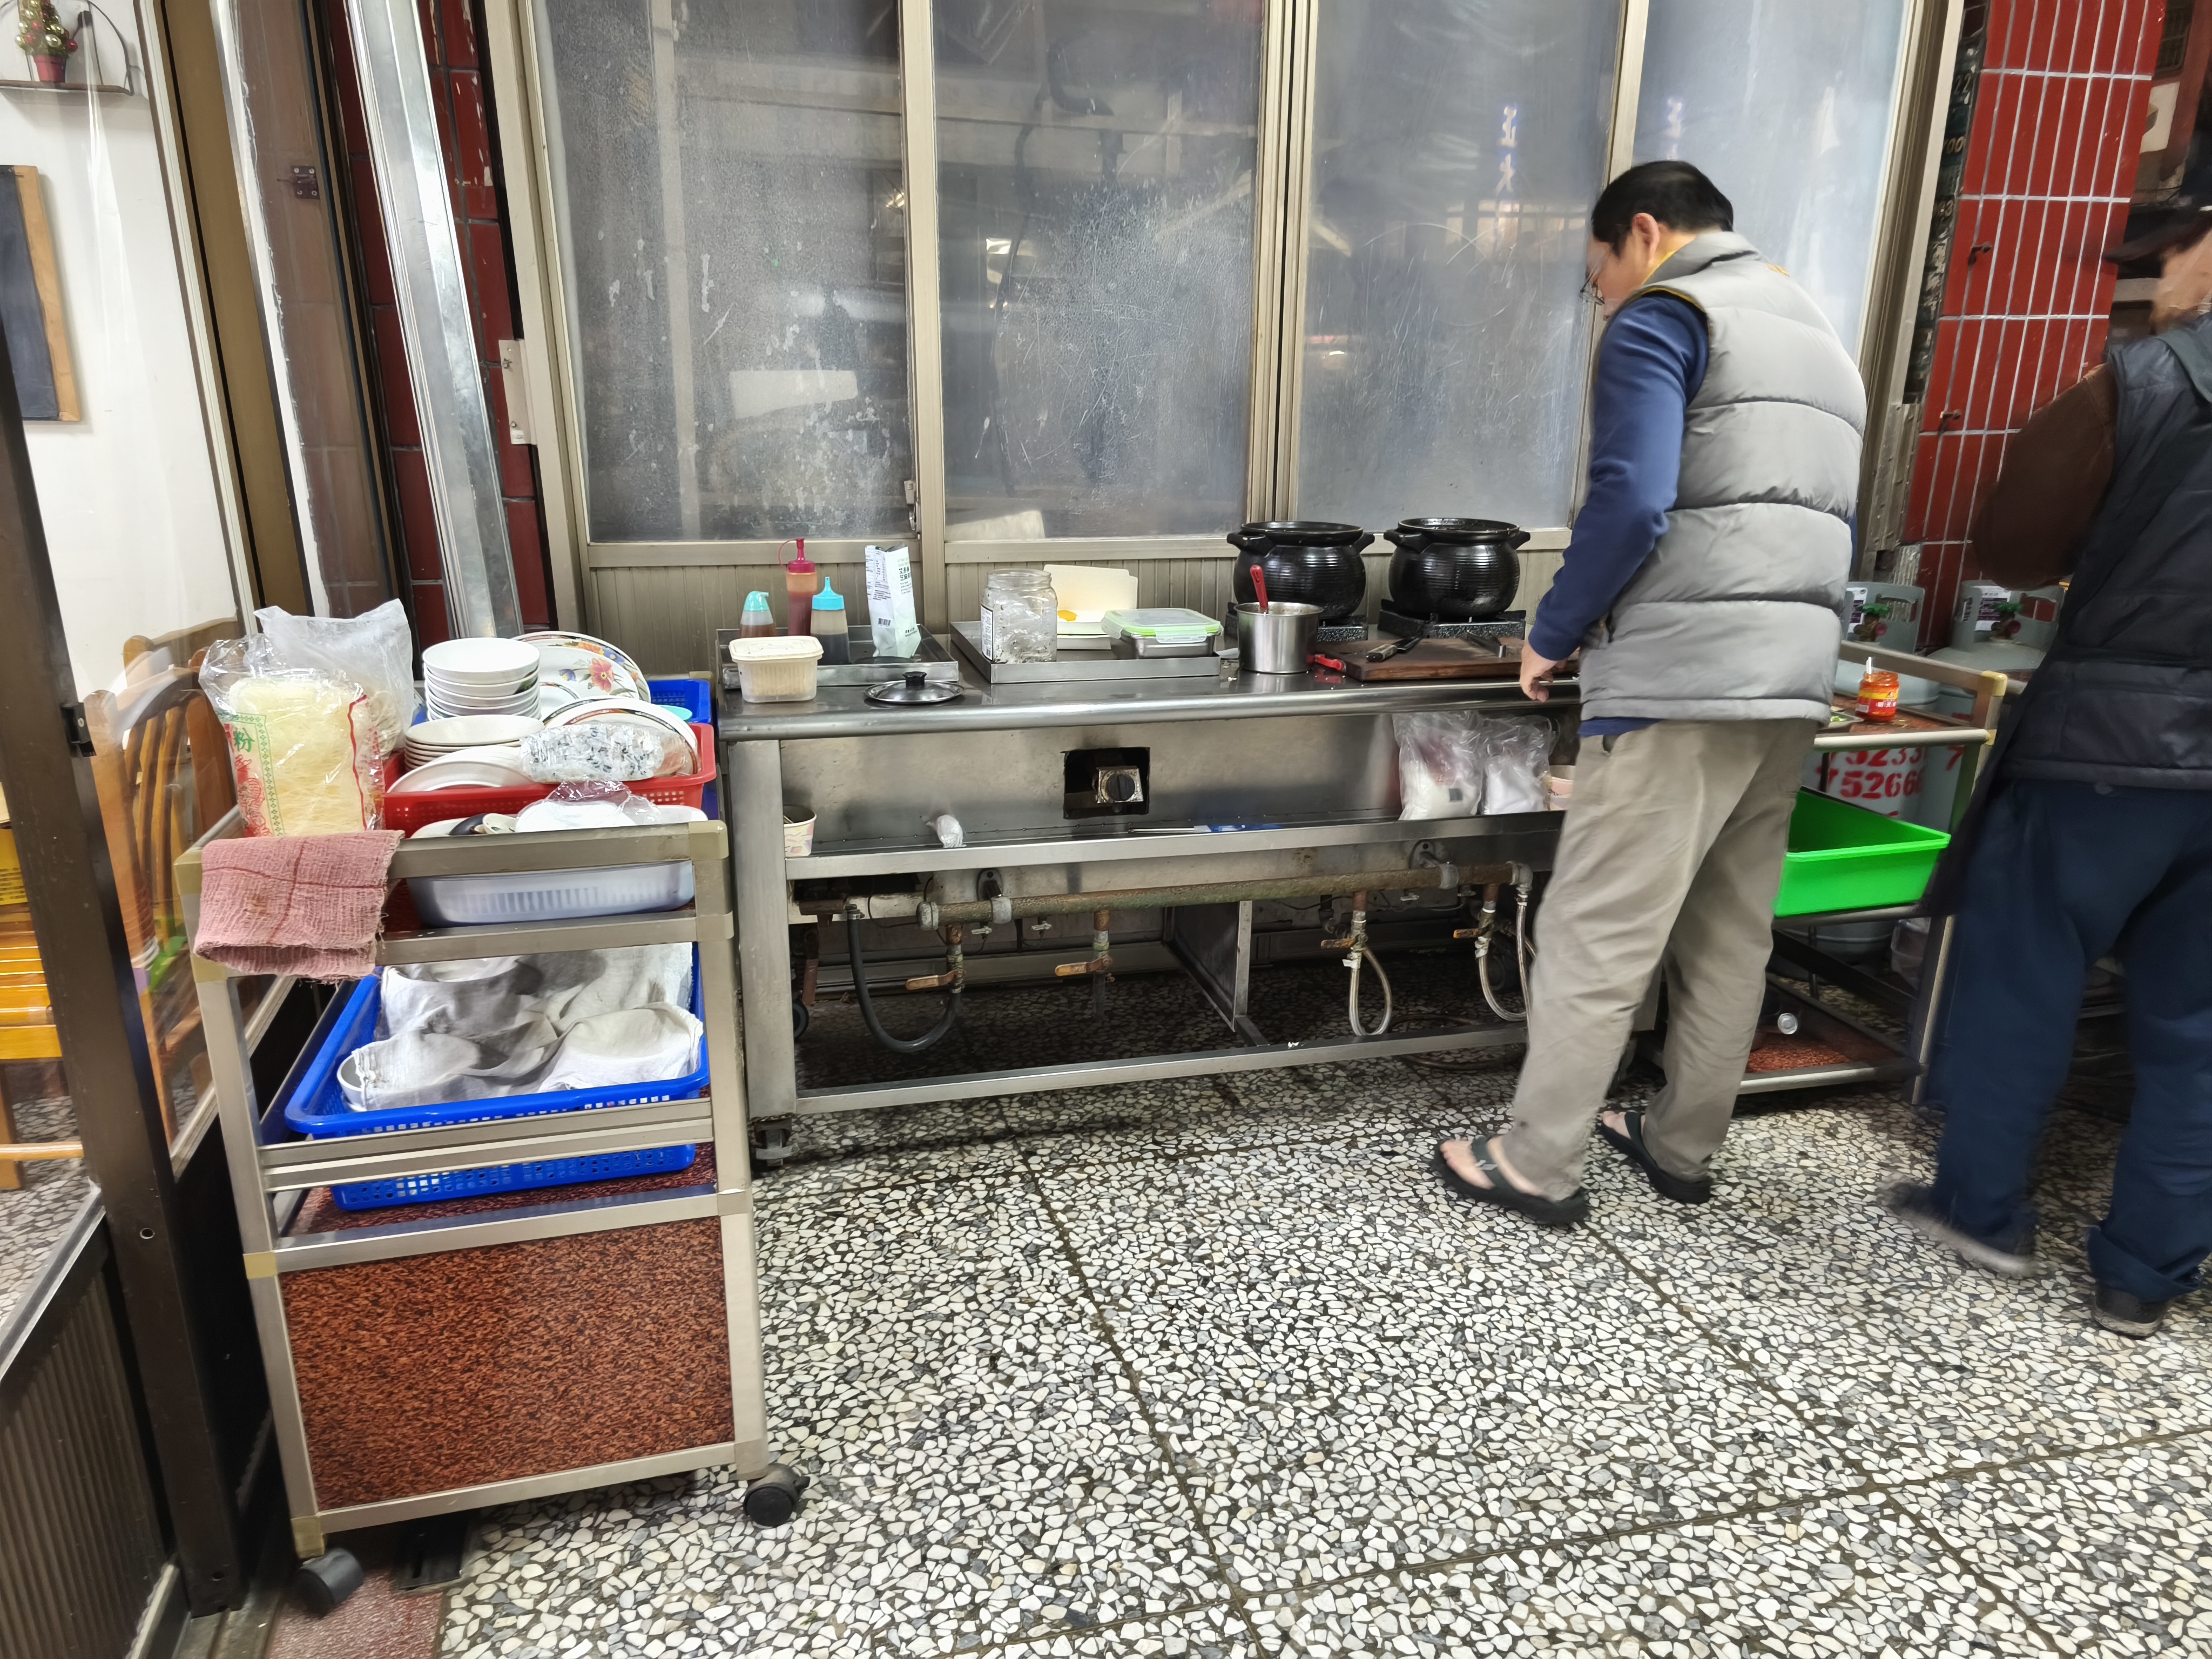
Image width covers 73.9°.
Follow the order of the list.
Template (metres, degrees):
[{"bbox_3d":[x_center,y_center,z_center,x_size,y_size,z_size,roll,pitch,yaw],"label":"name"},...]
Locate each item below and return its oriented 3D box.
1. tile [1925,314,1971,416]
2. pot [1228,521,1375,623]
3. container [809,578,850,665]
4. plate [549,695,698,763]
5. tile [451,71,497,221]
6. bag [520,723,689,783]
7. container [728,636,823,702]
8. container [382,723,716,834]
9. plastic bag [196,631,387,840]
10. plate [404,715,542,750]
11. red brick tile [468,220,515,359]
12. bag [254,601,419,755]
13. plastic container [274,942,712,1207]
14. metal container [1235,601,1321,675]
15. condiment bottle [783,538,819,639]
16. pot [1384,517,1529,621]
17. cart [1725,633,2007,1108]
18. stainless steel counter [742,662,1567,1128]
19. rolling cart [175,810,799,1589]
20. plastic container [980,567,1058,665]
[{"bbox_3d":[1.889,-1.027,3.334,0.052,0.238,0.014,-4,18,-14],"label":"tile"},{"bbox_3d":[0.397,-0.524,3.006,0.315,0.188,0.272,-4,18,-14],"label":"pot"},{"bbox_3d":[-0.488,-0.362,2.596,0.066,0.160,0.066,-4,18,-12],"label":"container"},{"bbox_3d":[-0.599,-0.070,1.775,0.210,0.027,0.210,-6,56,-18],"label":"plate"},{"bbox_3d":[-1.103,-1.192,2.569,0.047,0.232,0.015,-3,18,-11],"label":"tile"},{"bbox_3d":[-0.574,-0.088,1.679,0.185,0.070,0.100,-4,18,-14],"label":"bag"},{"bbox_3d":[-0.546,-0.267,2.439,0.148,0.085,0.150,-4,18,-12],"label":"container"},{"bbox_3d":[-0.649,-0.033,1.752,0.370,0.110,0.260,-4,18,-14],"label":"container"},{"bbox_3d":[-0.797,-0.051,1.457,0.165,0.280,0.100,-1,17,-5],"label":"plastic bag"},{"bbox_3d":[-0.734,-0.114,1.714,0.165,0.022,0.165,-4,18,-14],"label":"plate"},{"bbox_3d":[-1.093,-0.955,2.624,0.057,0.228,0.014,-4,18,-14],"label":"red brick tile"},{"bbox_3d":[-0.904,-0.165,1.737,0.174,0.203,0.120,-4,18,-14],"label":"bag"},{"bbox_3d":[-0.704,0.272,1.816,0.420,0.130,0.530,-4,18,-14],"label":"plastic container"},{"bbox_3d":[0.314,-0.353,2.685,0.158,0.112,0.158,0,18,0],"label":"metal container"},{"bbox_3d":[-0.550,-0.417,2.668,0.059,0.214,0.059,-4,18,-14],"label":"condiment bottle"},{"bbox_3d":[0.710,-0.531,2.983,0.325,0.168,0.280,-7,19,-21],"label":"pot"},{"bbox_3d":[1.246,0.045,2.927,0.470,0.835,0.670,-4,18,-13],"label":"cart"},{"bbox_3d":[0.169,0.059,2.903,1.737,0.815,0.672,-4,18,-12],"label":"stainless steel counter"},{"bbox_3d":[-0.737,0.313,1.958,0.525,0.890,0.800,-4,18,-14],"label":"rolling cart"},{"bbox_3d":[-0.152,-0.381,2.615,0.132,0.147,0.132,-4,18,-14],"label":"plastic container"}]

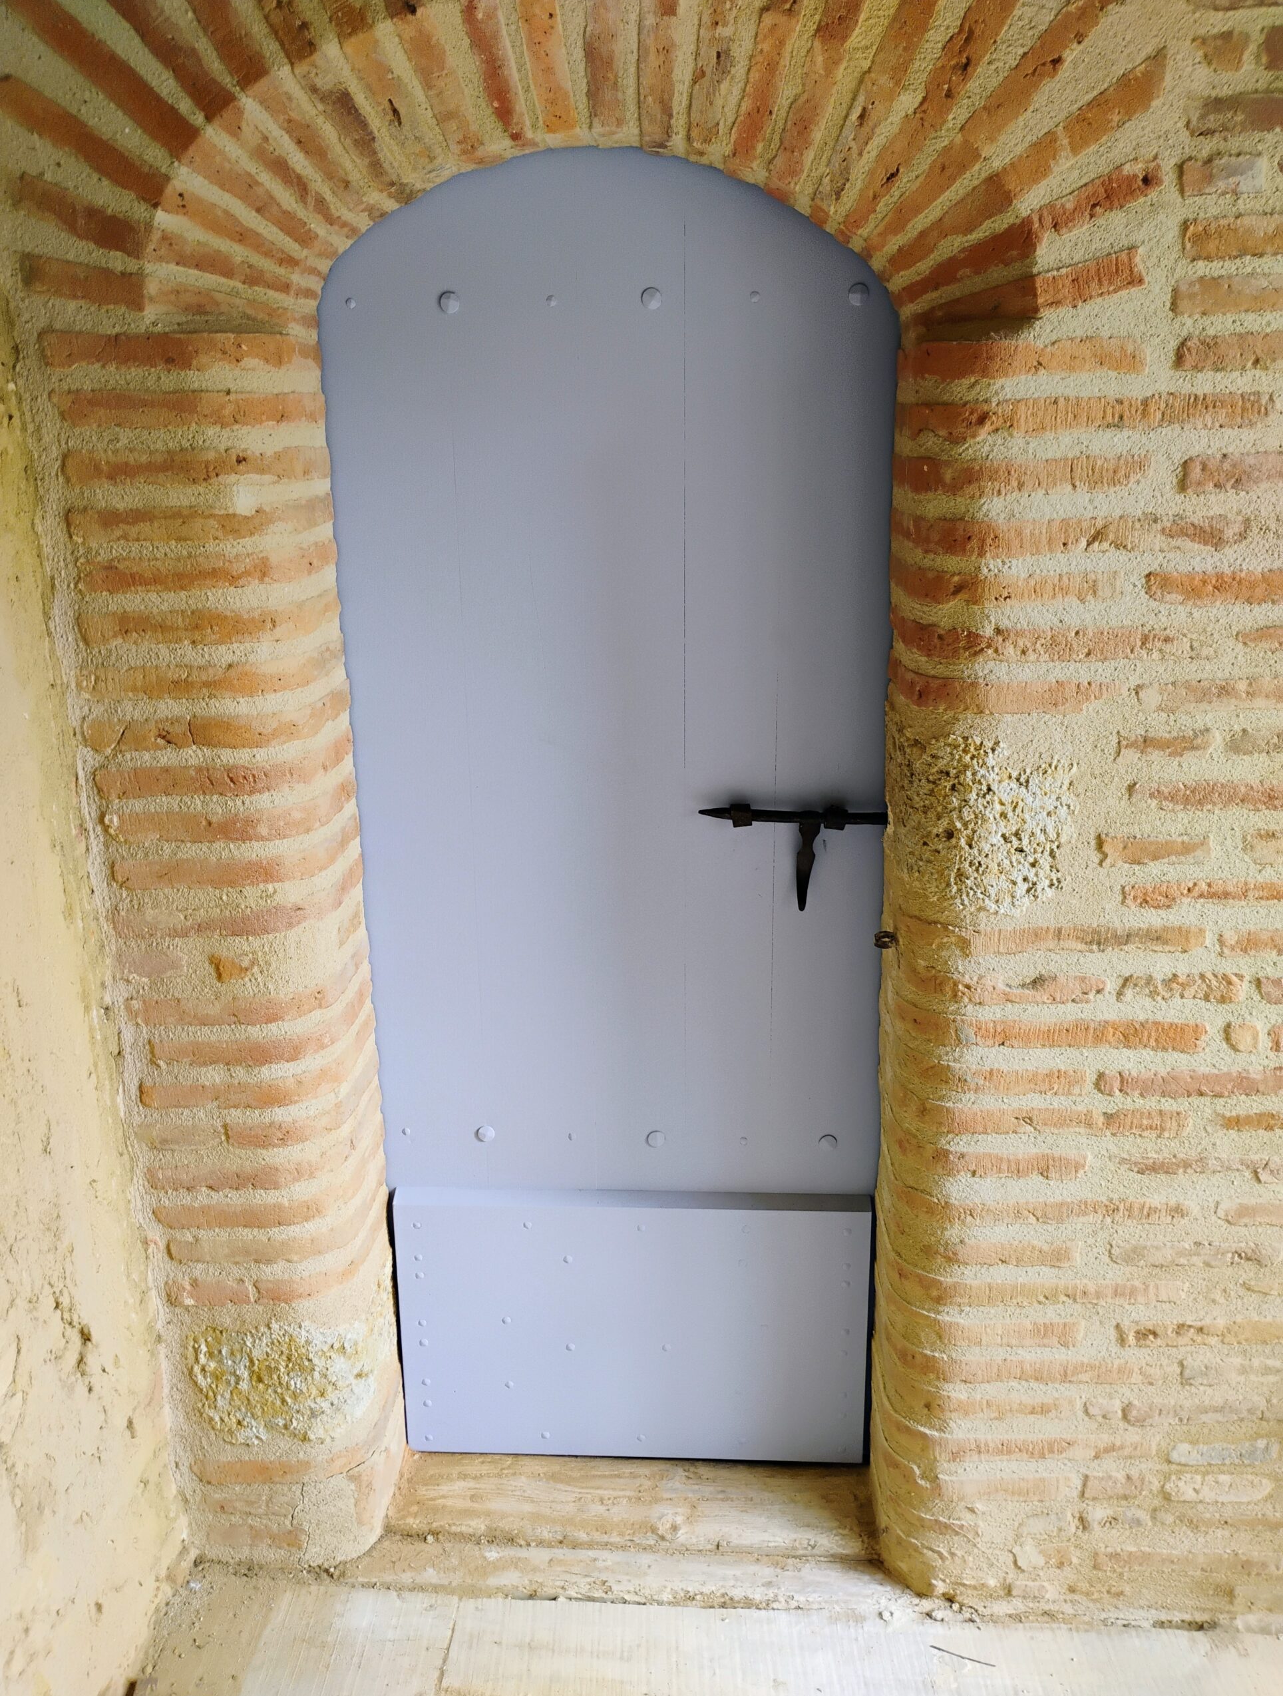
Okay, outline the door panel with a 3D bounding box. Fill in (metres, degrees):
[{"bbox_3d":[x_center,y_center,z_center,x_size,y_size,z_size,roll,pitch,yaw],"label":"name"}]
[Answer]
[{"bbox_3d":[-0.029,0.054,1.972,0.760,1.911,0.075,1,17,4],"label":"door panel"}]

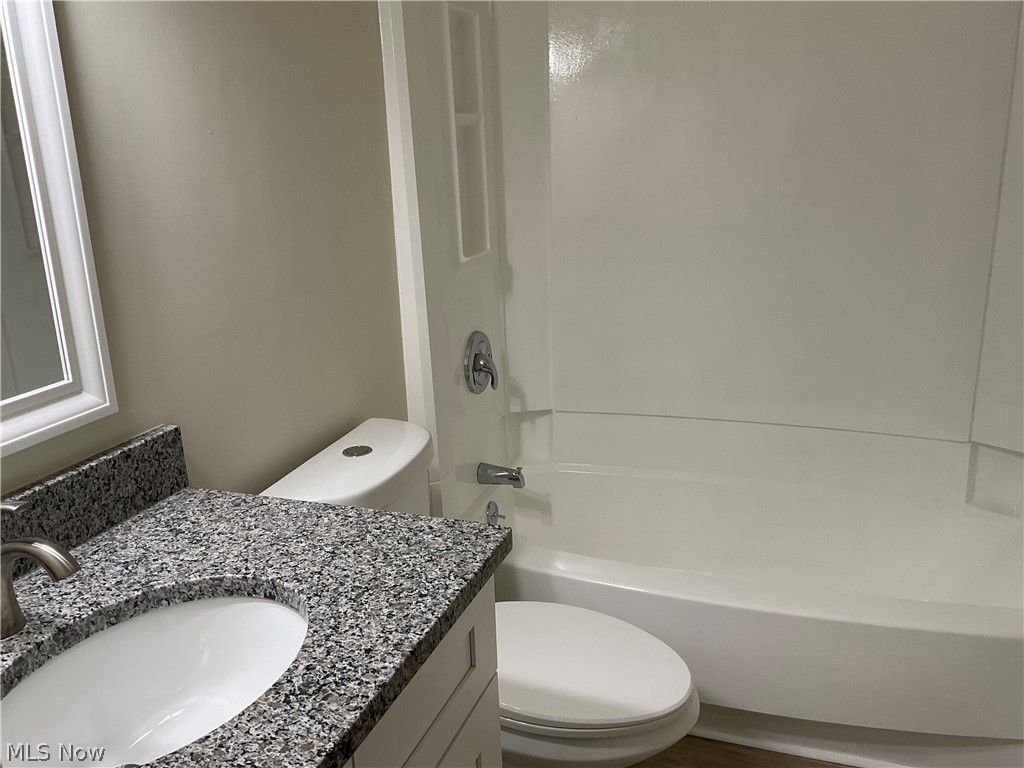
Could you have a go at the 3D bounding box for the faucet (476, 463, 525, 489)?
[{"bbox_3d":[-0.028,0.277,2.563,0.140,0.063,0.058,4,17,19],"label":"faucet"}]

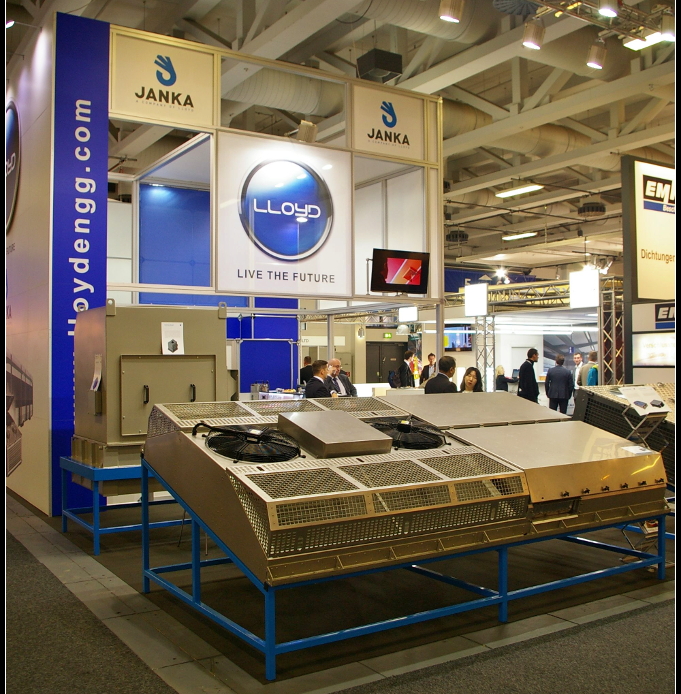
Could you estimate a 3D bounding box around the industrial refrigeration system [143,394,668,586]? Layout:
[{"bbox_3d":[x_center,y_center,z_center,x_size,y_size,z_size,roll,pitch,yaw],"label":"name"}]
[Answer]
[{"bbox_3d":[0.574,0.776,5.528,3.368,0.502,1.947,1,13,-33],"label":"industrial refrigeration system"}]

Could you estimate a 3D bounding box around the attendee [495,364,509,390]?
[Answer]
[{"bbox_3d":[3.511,1.171,16.579,0.480,1.600,0.460,1,-2,-32],"label":"attendee"}]

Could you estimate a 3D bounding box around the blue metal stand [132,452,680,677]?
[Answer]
[{"bbox_3d":[0.452,1.192,5.272,3.124,0.889,1.830,1,-2,-33],"label":"blue metal stand"}]

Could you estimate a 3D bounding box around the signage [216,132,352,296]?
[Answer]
[{"bbox_3d":[-0.689,-1.664,9.933,1.954,1.989,0.050,1,-2,-31],"label":"signage"}]

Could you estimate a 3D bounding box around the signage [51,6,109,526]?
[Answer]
[{"bbox_3d":[-2.774,-0.895,8.217,0.573,5.321,0.060,1,-2,-32],"label":"signage"}]

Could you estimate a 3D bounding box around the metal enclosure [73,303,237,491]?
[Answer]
[{"bbox_3d":[-1.777,0.468,7.421,1.323,1.676,1.091,1,-2,-33],"label":"metal enclosure"}]

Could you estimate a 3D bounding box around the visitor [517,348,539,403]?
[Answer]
[{"bbox_3d":[3.515,0.985,14.382,0.350,1.830,0.500,0,-2,-28],"label":"visitor"}]

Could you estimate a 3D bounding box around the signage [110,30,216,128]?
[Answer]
[{"bbox_3d":[-2.092,-3.148,9.142,1.257,0.954,0.050,1,-2,-31],"label":"signage"}]

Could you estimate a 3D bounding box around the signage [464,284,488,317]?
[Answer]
[{"bbox_3d":[2.694,-0.921,15.200,0.090,0.640,0.650,1,-2,-32],"label":"signage"}]

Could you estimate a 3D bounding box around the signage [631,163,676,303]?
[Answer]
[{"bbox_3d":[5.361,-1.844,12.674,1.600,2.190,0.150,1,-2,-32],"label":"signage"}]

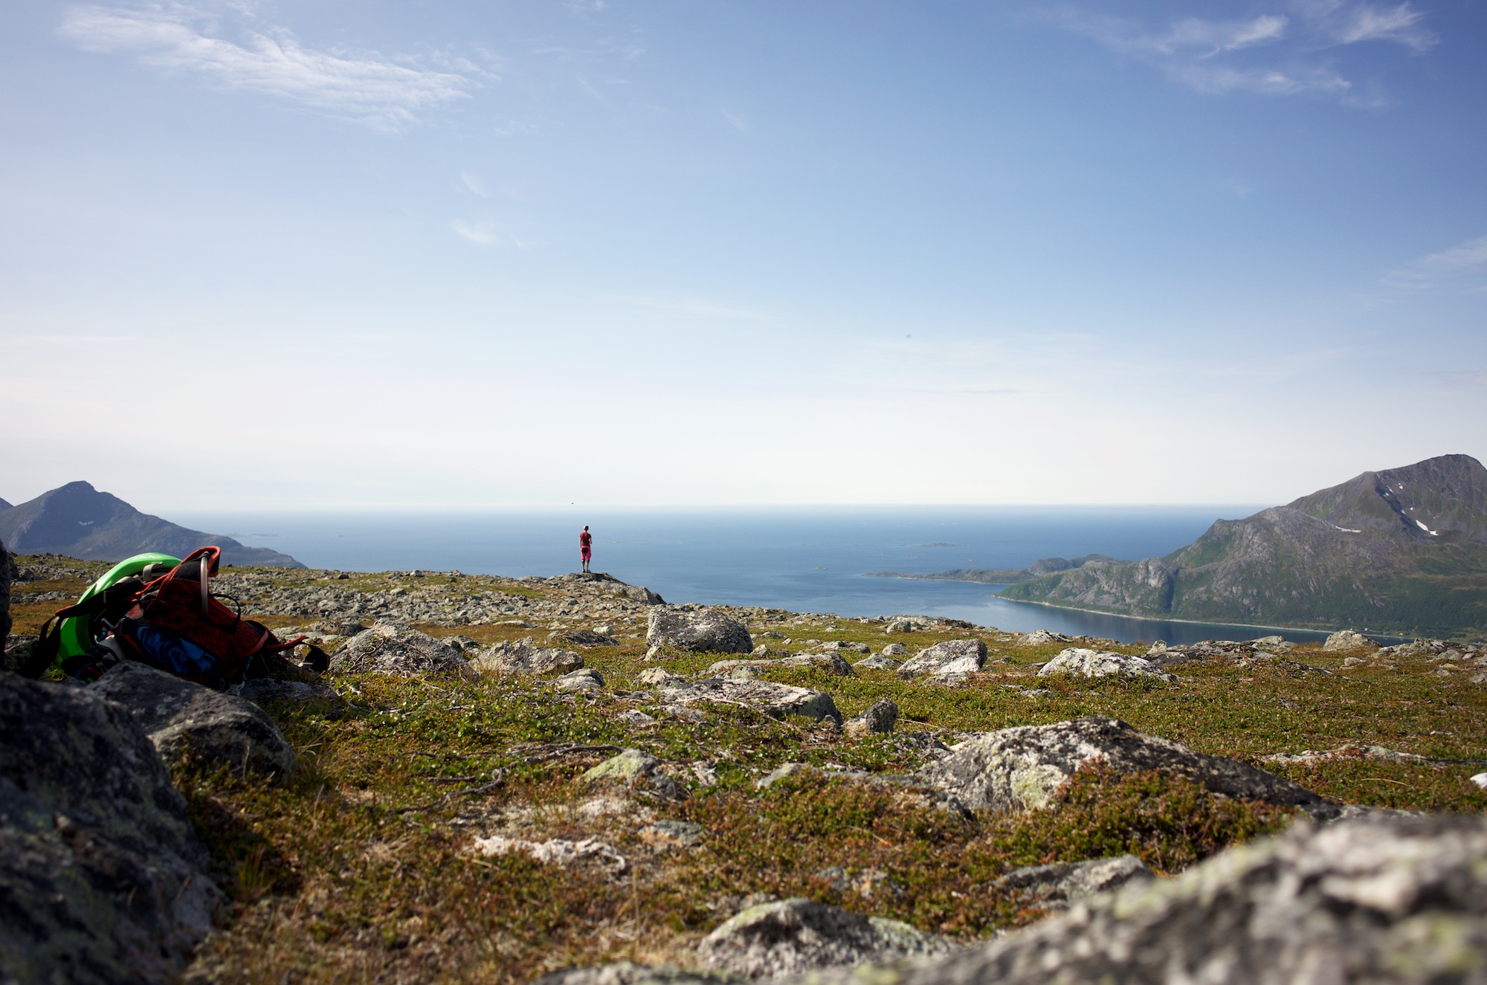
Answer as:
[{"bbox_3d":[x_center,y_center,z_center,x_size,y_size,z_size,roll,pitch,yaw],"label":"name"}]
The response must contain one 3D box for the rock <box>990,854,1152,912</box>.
[{"bbox_3d":[0.450,0.526,1.560,0.220,0.075,0.155,0,0,0],"label":"rock"}]

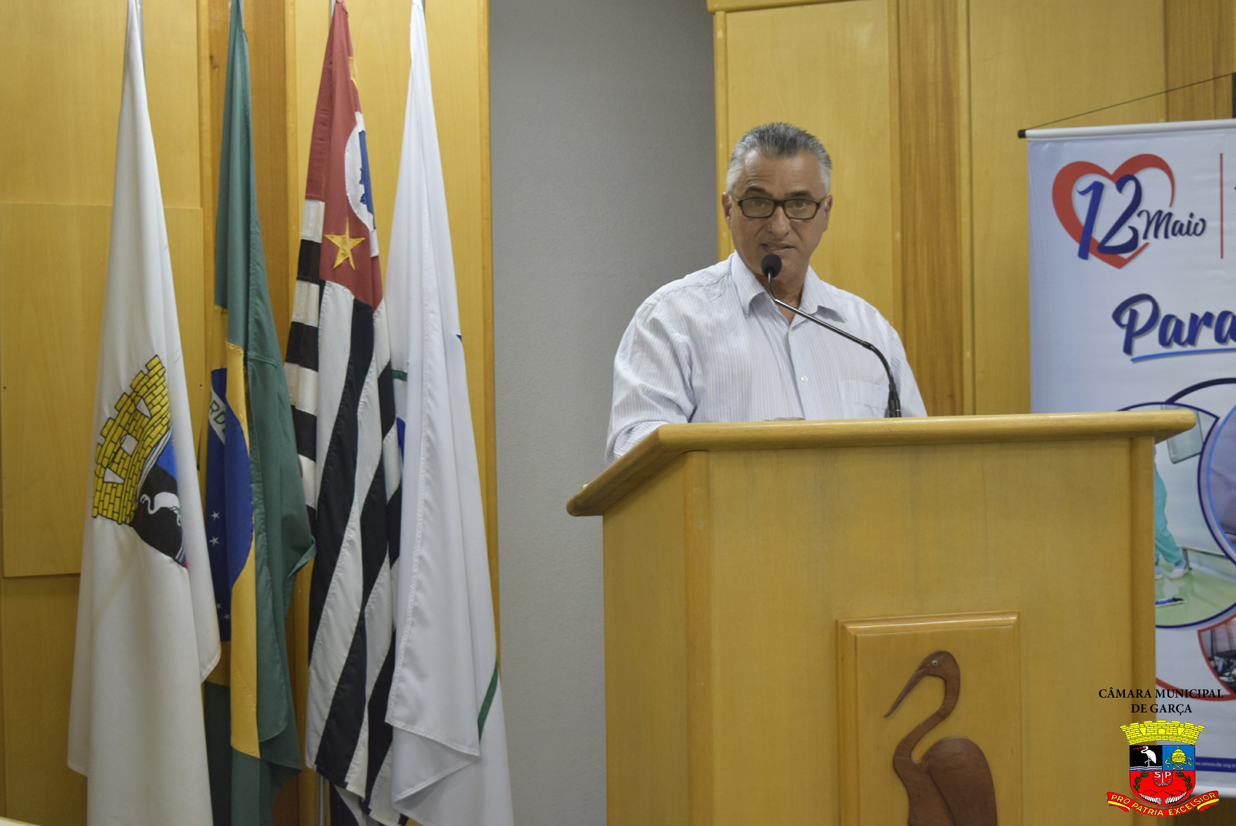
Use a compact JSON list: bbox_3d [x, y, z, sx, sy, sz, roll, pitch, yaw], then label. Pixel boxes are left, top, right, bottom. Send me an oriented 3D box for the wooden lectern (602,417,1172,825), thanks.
[{"bbox_3d":[0.376,0.604,3.352,0.800,1.200,0.440,-1,2,-19],"label":"wooden lectern"}]

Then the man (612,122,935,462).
[{"bbox_3d":[0.254,0.365,3.690,0.550,1.663,0.420,-1,2,-14],"label":"man"}]

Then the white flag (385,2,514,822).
[{"bbox_3d":[-0.350,0.040,4.700,0.300,1.780,0.250,-1,2,-17],"label":"white flag"}]

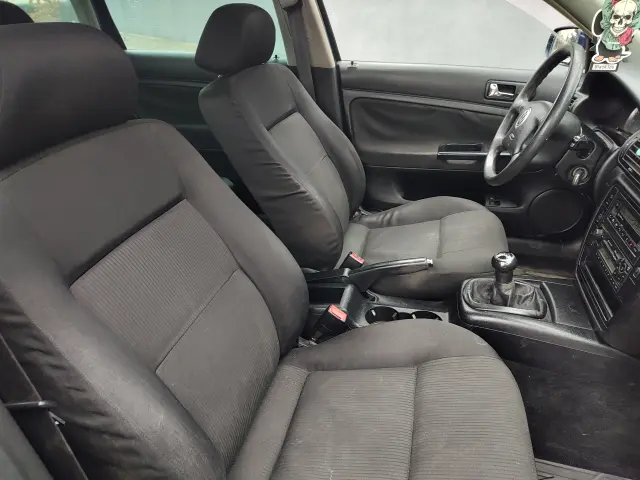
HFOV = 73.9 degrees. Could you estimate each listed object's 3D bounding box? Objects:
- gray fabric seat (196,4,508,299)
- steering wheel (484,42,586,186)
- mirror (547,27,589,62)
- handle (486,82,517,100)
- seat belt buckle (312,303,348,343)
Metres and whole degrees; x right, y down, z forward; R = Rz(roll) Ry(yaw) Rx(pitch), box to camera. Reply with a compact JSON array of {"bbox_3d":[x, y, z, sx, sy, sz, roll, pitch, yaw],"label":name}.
[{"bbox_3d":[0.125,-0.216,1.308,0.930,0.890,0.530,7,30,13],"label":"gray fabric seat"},{"bbox_3d":[0.576,-0.311,1.115,0.110,0.385,0.385,25,33,2],"label":"steering wheel"},{"bbox_3d":[0.871,-0.670,1.473,0.100,0.140,0.205,0,29,0],"label":"mirror"},{"bbox_3d":[0.597,-0.488,1.397,0.095,0.060,0.035,7,30,13],"label":"handle"},{"bbox_3d":[0.021,0.195,0.989,0.052,0.095,0.030,40,32,-8],"label":"seat belt buckle"}]

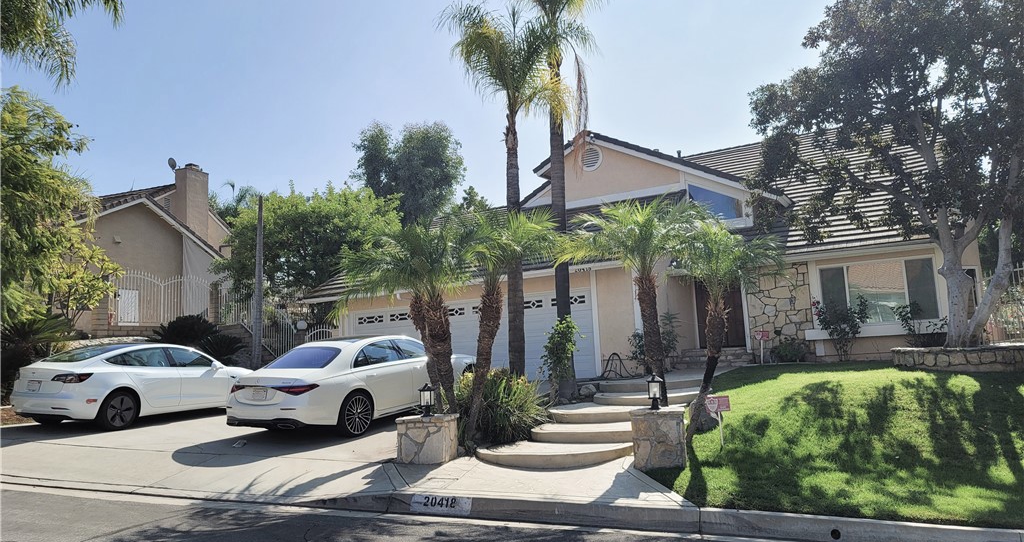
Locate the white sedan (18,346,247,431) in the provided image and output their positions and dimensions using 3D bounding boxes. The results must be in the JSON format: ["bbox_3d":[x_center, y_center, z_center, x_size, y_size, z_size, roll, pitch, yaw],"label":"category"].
[{"bbox_3d":[-6.835,2.121,14.173,1.870,1.440,4.690,-2,-5,26],"label":"white sedan"}]

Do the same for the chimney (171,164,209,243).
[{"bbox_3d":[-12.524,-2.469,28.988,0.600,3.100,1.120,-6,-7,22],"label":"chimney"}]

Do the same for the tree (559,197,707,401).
[{"bbox_3d":[1.527,0.542,9.000,1.850,2.900,1.850,-7,-7,30],"label":"tree"}]

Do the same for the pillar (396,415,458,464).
[{"bbox_3d":[-1.001,2.029,9.031,0.630,0.580,0.520,-5,-7,16],"label":"pillar"}]

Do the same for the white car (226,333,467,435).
[{"bbox_3d":[-2.448,1.914,13.213,1.950,1.500,5.270,-2,-3,31],"label":"white car"}]

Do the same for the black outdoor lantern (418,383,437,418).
[{"bbox_3d":[-1.048,1.611,9.200,0.170,0.415,0.170,-5,-7,17],"label":"black outdoor lantern"}]

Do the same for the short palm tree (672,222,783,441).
[{"bbox_3d":[2.817,0.728,9.669,1.500,2.830,1.500,-4,-7,10],"label":"short palm tree"}]

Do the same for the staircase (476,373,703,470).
[{"bbox_3d":[1.501,2.018,10.567,2.550,0.680,5.700,-7,-7,30],"label":"staircase"}]

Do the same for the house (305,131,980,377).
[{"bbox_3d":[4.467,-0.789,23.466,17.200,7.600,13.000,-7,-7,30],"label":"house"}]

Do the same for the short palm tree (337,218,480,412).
[{"bbox_3d":[-1.373,0.723,10.000,1.950,2.900,1.950,-3,-6,0],"label":"short palm tree"}]

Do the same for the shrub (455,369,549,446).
[{"bbox_3d":[-0.133,1.761,9.400,1.200,0.920,1.100,-7,-7,30],"label":"shrub"}]

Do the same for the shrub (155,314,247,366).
[{"bbox_3d":[-7.268,1.663,17.200,2.000,1.400,1.800,-7,-7,30],"label":"shrub"}]

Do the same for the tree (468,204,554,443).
[{"bbox_3d":[-0.028,0.684,10.393,1.500,3.250,1.500,-4,-7,10],"label":"tree"}]

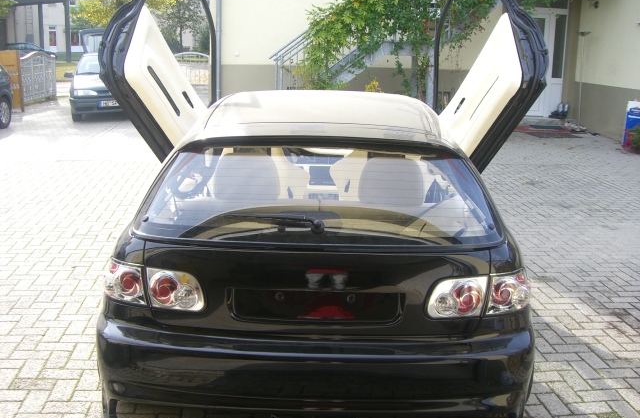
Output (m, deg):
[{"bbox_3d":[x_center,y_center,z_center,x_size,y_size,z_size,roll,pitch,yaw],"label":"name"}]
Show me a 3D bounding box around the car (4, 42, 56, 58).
[{"bbox_3d":[-23.245,-12.672,56.707,4.250,1.430,1.700,1,13,0],"label":"car"}]

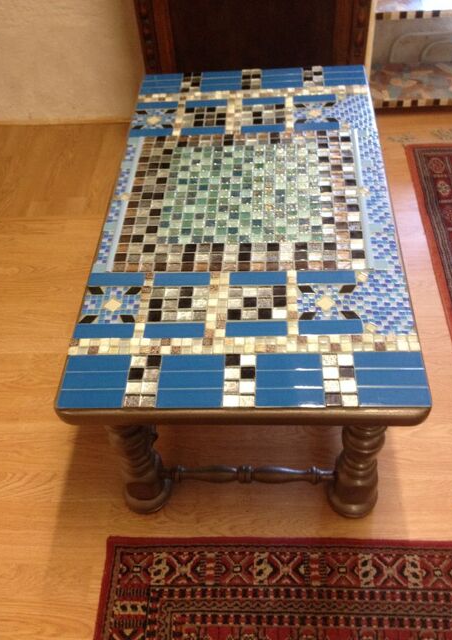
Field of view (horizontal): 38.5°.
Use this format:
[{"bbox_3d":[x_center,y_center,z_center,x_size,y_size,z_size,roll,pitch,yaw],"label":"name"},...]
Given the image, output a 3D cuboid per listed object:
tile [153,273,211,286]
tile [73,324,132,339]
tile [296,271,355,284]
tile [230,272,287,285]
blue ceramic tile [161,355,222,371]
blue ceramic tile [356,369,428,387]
[{"bbox_3d":[-0.077,-0.069,1.146,0.100,0.008,0.032,-1,48,5],"label":"tile"},{"bbox_3d":[-0.202,0.021,1.078,0.100,0.008,0.032,-1,48,5],"label":"tile"},{"bbox_3d":[0.175,-0.070,1.127,0.100,0.008,0.032,-1,46,5],"label":"tile"},{"bbox_3d":[0.057,-0.069,1.119,0.099,0.008,0.032,-1,47,5],"label":"tile"},{"bbox_3d":[-0.052,0.069,1.020,0.100,0.008,0.032,-1,48,5],"label":"blue ceramic tile"},{"bbox_3d":[0.247,0.090,0.967,0.100,0.008,0.032,-1,46,5],"label":"blue ceramic tile"}]

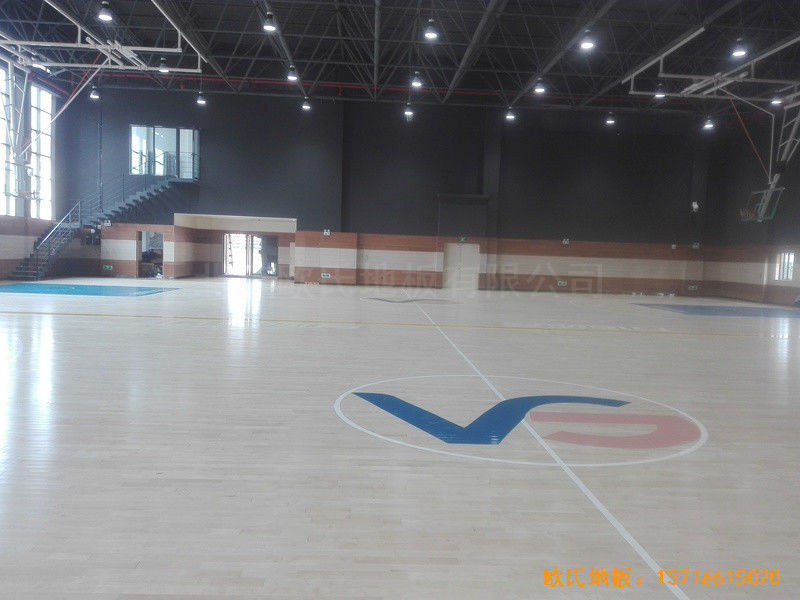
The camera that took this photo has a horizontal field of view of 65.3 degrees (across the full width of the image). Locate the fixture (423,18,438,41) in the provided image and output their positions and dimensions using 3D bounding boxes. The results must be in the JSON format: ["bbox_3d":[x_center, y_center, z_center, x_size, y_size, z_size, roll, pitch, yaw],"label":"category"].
[{"bbox_3d":[0.904,-8.034,18.500,0.430,0.570,0.430,2,4,-2],"label":"fixture"}]

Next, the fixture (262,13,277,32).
[{"bbox_3d":[-3.806,-8.114,18.200,0.430,0.570,0.430,2,4,-2],"label":"fixture"}]

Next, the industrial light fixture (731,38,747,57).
[{"bbox_3d":[10.253,-7.639,18.900,0.430,0.570,0.430,2,4,-2],"label":"industrial light fixture"}]

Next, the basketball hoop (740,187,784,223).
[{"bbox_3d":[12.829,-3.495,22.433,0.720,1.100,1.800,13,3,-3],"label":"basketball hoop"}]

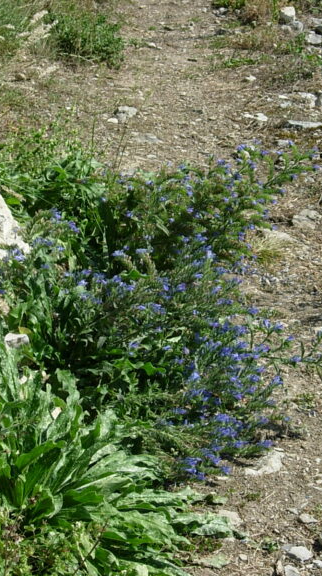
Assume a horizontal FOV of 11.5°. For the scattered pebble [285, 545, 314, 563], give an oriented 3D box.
[{"bbox_3d":[0.220,0.424,2.554,0.047,0.023,0.037,0,23,0],"label":"scattered pebble"}]

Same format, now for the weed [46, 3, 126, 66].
[{"bbox_3d":[-0.250,-0.835,5.281,0.265,0.210,0.240,0,23,0],"label":"weed"}]

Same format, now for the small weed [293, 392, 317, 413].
[{"bbox_3d":[0.274,0.217,3.031,0.045,0.031,0.043,0,23,0],"label":"small weed"}]

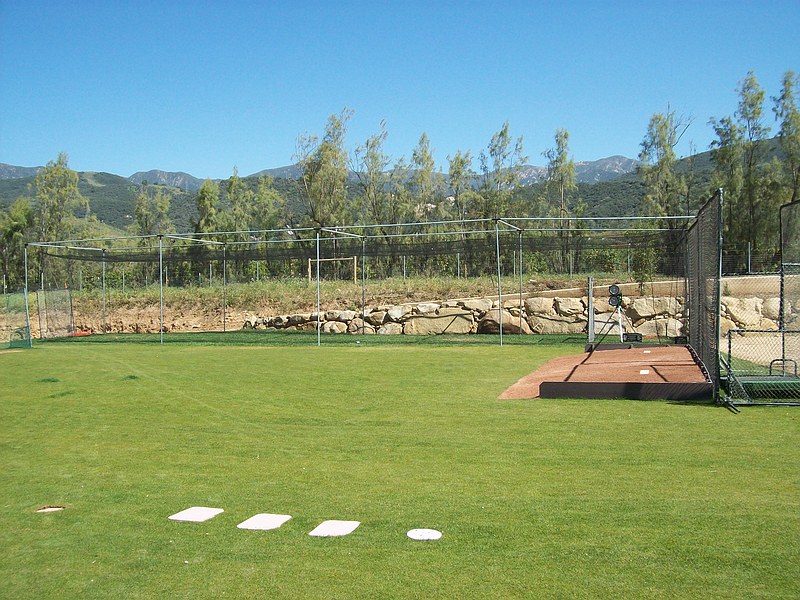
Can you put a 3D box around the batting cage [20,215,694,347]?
[{"bbox_3d":[-1.923,-0.439,28.671,23.220,3.710,4.180,-1,0,19],"label":"batting cage"}]

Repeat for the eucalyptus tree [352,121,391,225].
[{"bbox_3d":[-1.760,-6.070,50.500,2.489,9.651,2.489,0,2,14],"label":"eucalyptus tree"}]

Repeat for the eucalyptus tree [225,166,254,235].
[{"bbox_3d":[-10.000,-4.719,52.000,1.938,7.250,1.938,0,2,14],"label":"eucalyptus tree"}]

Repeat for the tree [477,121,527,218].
[{"bbox_3d":[5.856,-5.856,48.000,2.880,9.000,2.880,-1,0,3],"label":"tree"}]

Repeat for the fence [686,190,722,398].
[{"bbox_3d":[5.400,-0.100,15.000,0.180,2.950,7.800,0,1,16],"label":"fence"}]

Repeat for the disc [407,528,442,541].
[{"bbox_3d":[0.157,1.501,5.351,0.235,0.018,0.235,-1,0,0],"label":"disc"}]

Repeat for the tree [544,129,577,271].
[{"bbox_3d":[9.163,-5.623,47.500,1.941,8.335,1.941,0,2,14],"label":"tree"}]

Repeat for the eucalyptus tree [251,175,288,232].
[{"bbox_3d":[-8.188,-4.469,52.000,2.438,6.750,2.438,0,2,14],"label":"eucalyptus tree"}]

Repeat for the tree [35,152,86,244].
[{"bbox_3d":[-22.851,-5.351,56.000,3.500,9.150,3.500,-1,0,3],"label":"tree"}]

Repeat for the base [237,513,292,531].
[{"bbox_3d":[-0.943,1.540,5.811,0.305,0.020,0.320,-1,0,16],"label":"base"}]

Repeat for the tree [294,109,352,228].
[{"bbox_3d":[-4.689,-6.467,51.000,3.560,10.540,3.560,-1,0,3],"label":"tree"}]

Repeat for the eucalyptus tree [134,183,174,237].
[{"bbox_3d":[-15.851,-4.115,53.500,2.701,6.623,2.701,0,2,14],"label":"eucalyptus tree"}]

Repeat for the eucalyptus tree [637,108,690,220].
[{"bbox_3d":[14.147,-5.750,44.500,2.780,8.770,2.780,-1,0,3],"label":"eucalyptus tree"}]

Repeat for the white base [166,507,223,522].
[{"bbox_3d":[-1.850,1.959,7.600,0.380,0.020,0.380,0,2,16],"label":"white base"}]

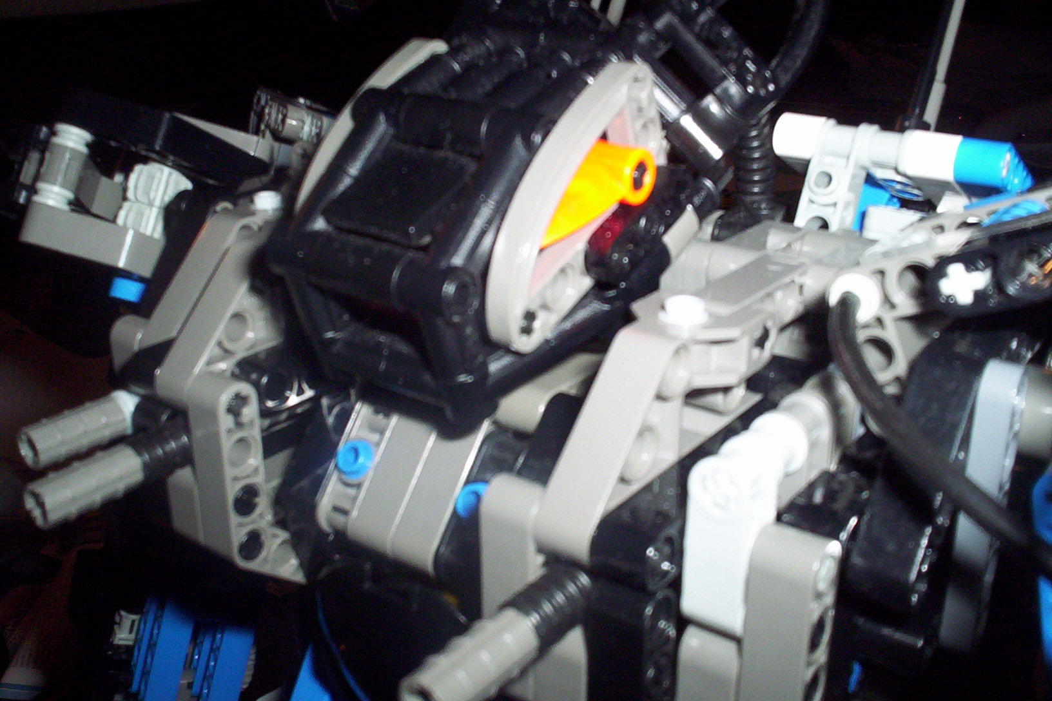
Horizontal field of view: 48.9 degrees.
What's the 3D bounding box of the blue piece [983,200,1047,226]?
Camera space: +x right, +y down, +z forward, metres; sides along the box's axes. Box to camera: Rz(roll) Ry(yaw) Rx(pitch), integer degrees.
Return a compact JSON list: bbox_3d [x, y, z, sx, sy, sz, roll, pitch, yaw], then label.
[{"bbox_3d":[0.074,-0.021,0.176,0.010,0.006,0.007,15,-6,36],"label":"blue piece"}]

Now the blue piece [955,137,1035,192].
[{"bbox_3d":[0.073,-0.029,0.180,0.012,0.007,0.007,15,-6,36],"label":"blue piece"}]

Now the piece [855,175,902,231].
[{"bbox_3d":[0.056,-0.024,0.186,0.008,0.010,0.008,15,-6,36],"label":"piece"}]

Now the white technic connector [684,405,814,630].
[{"bbox_3d":[0.027,0.020,0.139,0.008,0.022,0.016,15,27,36],"label":"white technic connector"}]

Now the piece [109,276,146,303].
[{"bbox_3d":[-0.074,-0.011,0.214,0.005,0.004,0.005,15,-6,36],"label":"piece"}]

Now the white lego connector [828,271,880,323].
[{"bbox_3d":[0.045,-0.007,0.156,0.007,0.007,0.006,16,27,33],"label":"white lego connector"}]

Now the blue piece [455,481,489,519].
[{"bbox_3d":[-0.007,0.020,0.151,0.006,0.006,0.004,15,-6,36],"label":"blue piece"}]

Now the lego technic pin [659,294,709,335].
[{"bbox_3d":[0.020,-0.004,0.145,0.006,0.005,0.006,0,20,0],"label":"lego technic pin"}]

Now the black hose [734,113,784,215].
[{"bbox_3d":[0.044,-0.035,0.220,0.007,0.021,0.007,15,27,36],"label":"black hose"}]

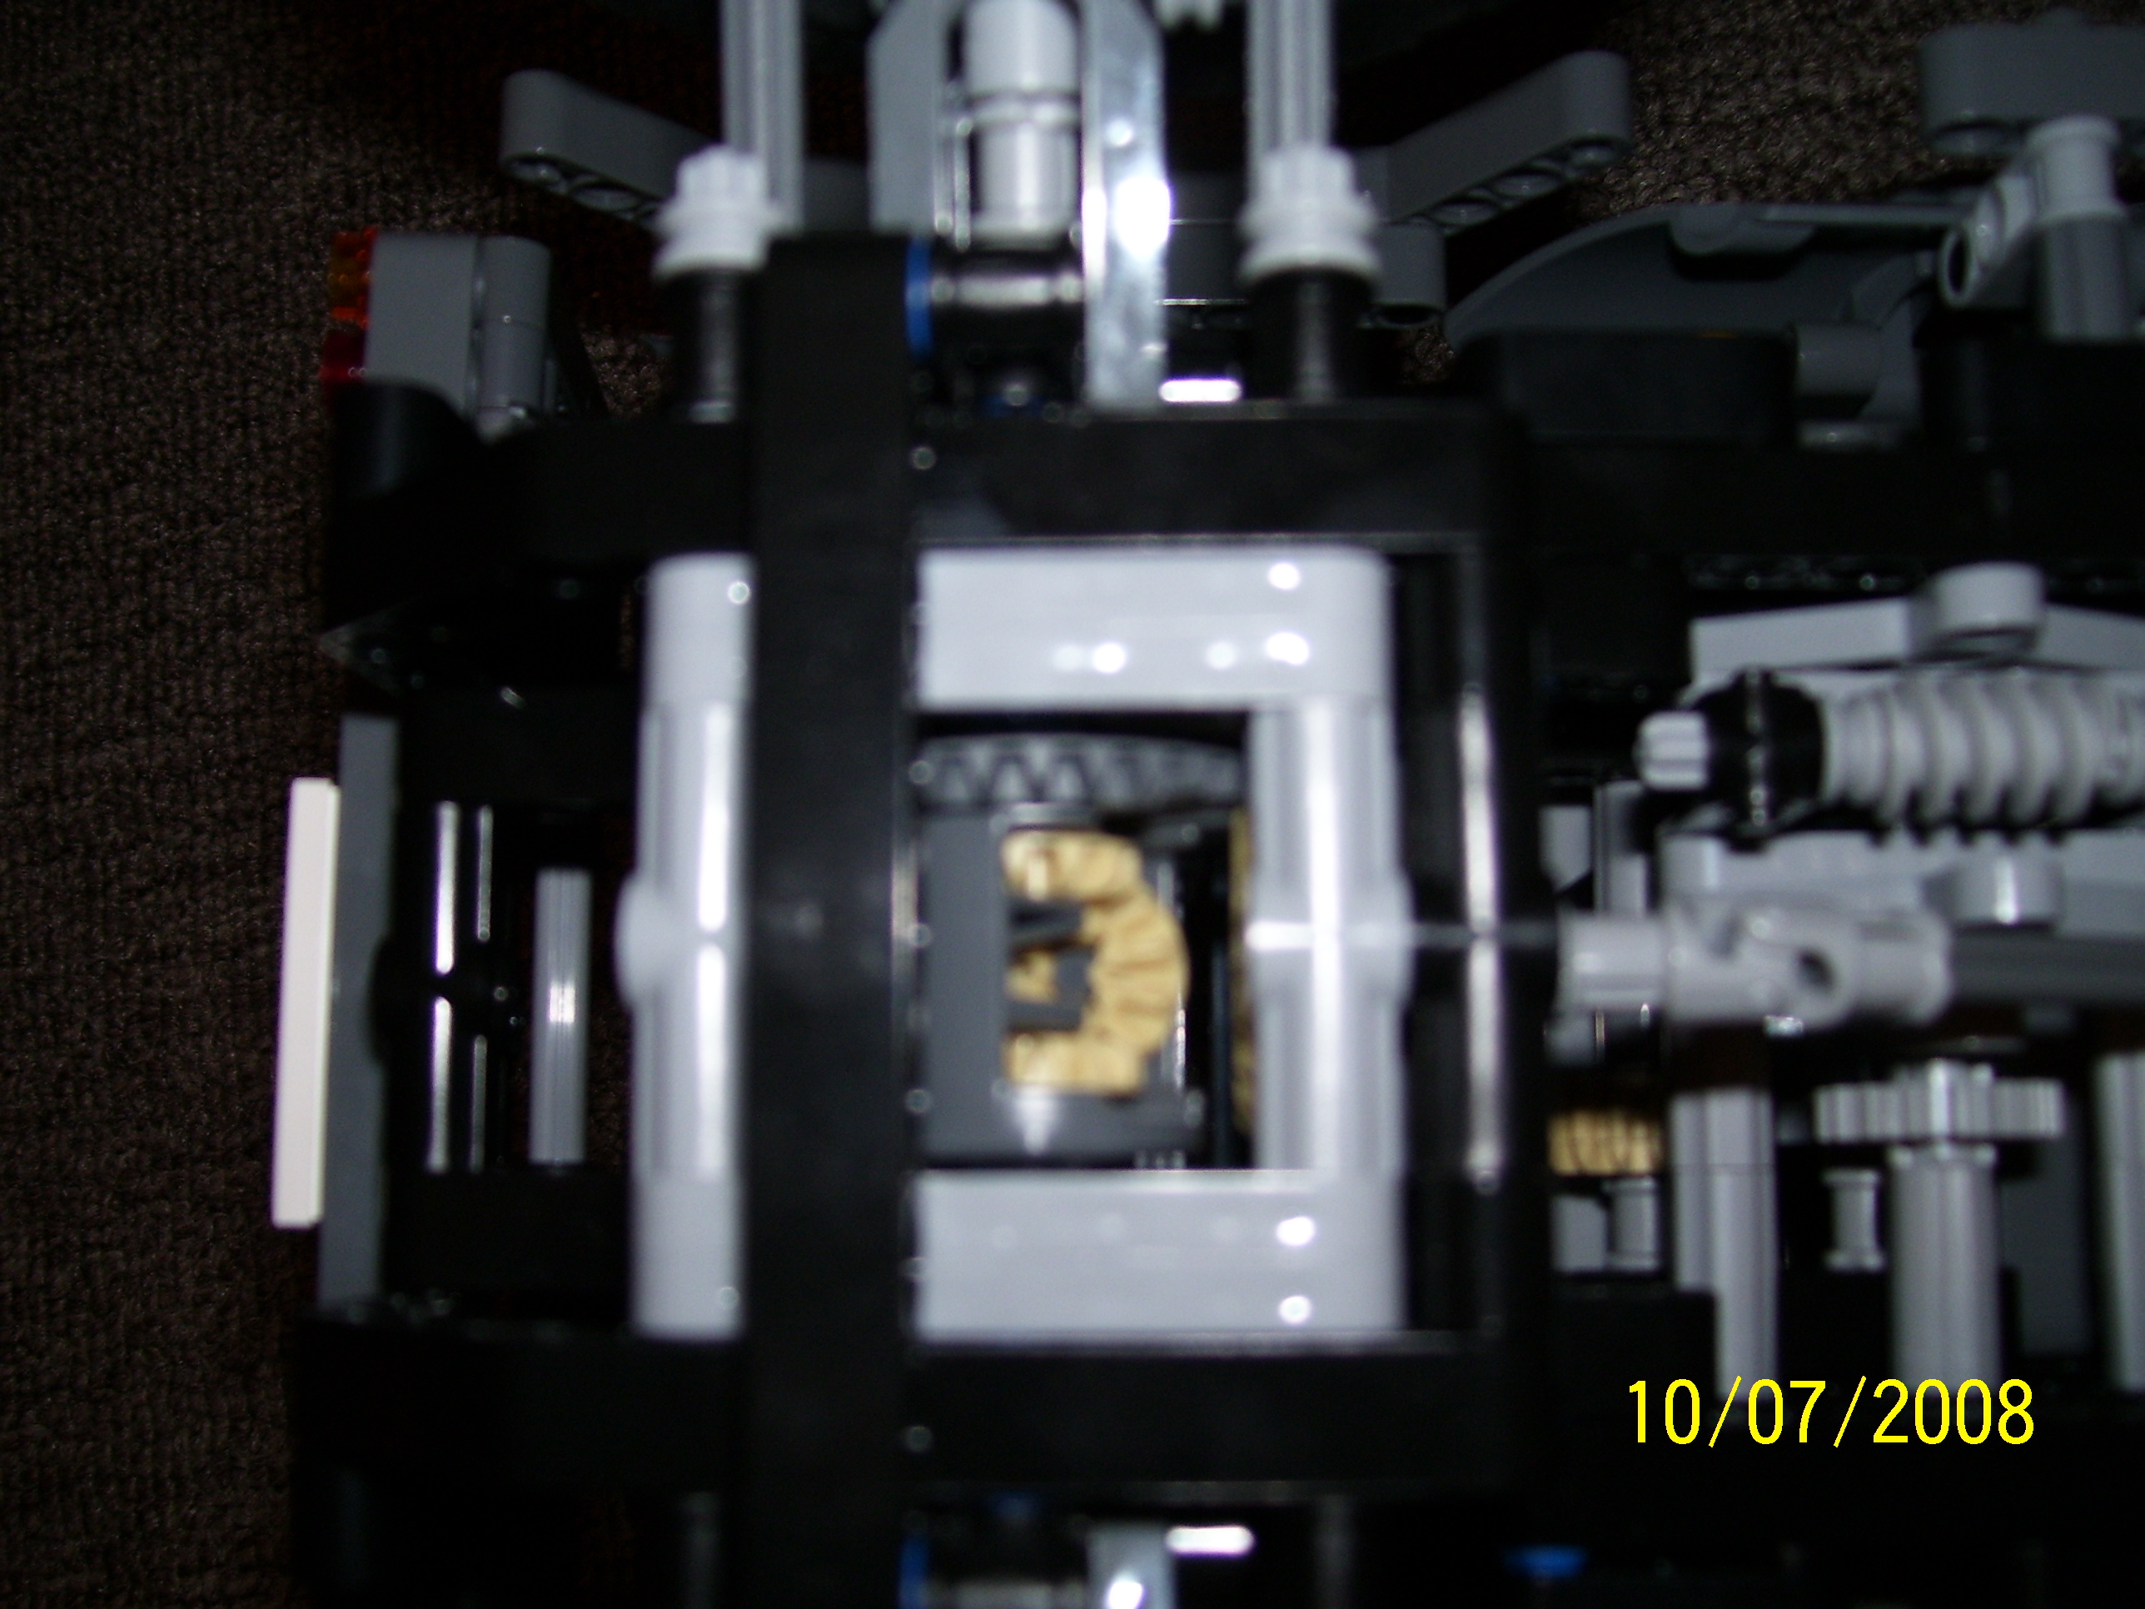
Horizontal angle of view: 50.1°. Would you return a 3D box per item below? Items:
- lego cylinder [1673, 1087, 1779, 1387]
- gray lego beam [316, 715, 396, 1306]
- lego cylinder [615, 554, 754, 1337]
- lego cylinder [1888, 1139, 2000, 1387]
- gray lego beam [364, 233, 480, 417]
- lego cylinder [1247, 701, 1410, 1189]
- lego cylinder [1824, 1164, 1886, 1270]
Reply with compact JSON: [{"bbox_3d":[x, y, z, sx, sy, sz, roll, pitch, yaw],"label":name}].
[{"bbox_3d":[0.047,0.031,0.167,0.007,0.007,0.022,0,83,0],"label":"lego cylinder"},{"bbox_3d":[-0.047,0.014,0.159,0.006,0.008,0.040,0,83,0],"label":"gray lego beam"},{"bbox_3d":[-0.019,0.007,0.120,0.008,0.008,0.040,0,83,0],"label":"lego cylinder"},{"bbox_3d":[0.061,0.032,0.162,0.007,0.007,0.016,0,83,0],"label":"lego cylinder"},{"bbox_3d":[-0.057,-0.041,0.204,0.009,0.008,0.016,0,83,0],"label":"gray lego beam"},{"bbox_3d":[0.013,0.007,0.120,0.008,0.008,0.025,0,83,0],"label":"lego cylinder"},{"bbox_3d":[0.061,0.032,0.178,0.005,0.005,0.008,0,83,0],"label":"lego cylinder"}]

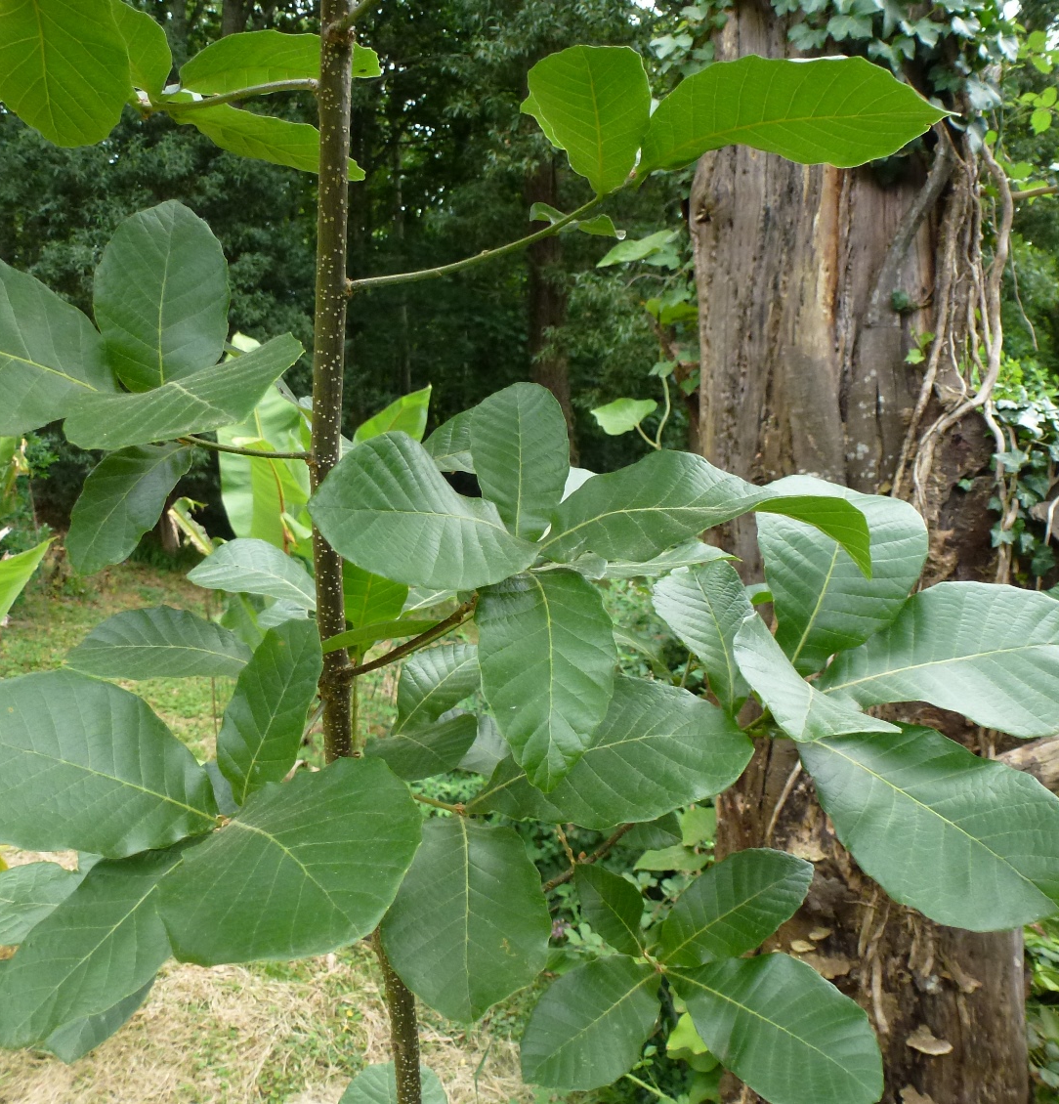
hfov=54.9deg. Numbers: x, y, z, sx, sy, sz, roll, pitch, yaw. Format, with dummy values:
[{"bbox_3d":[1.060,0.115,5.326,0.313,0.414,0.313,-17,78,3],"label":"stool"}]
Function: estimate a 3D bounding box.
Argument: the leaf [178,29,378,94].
[{"bbox_3d":[-0.183,-0.362,0.759,0.172,0.022,0.085,-23,3,-30],"label":"leaf"}]

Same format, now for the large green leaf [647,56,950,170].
[{"bbox_3d":[0.207,-0.341,0.798,0.241,0.085,0.050,-4,36,0],"label":"large green leaf"}]

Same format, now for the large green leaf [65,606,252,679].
[{"bbox_3d":[-0.344,0.090,0.971,0.177,0.045,0.095,4,41,-6],"label":"large green leaf"}]

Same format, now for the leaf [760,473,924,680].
[{"bbox_3d":[0.283,0.017,0.941,0.142,0.229,0.055,20,-30,13],"label":"leaf"}]

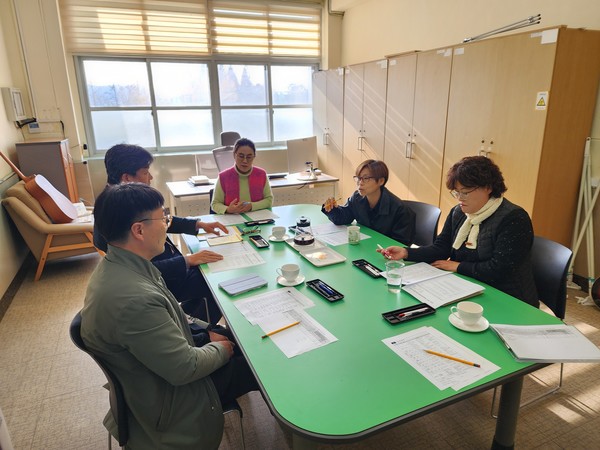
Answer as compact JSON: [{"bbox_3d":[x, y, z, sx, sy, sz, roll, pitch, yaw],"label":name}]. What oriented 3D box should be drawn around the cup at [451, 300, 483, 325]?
[{"bbox_3d":[0.645,0.345,1.549,0.122,0.063,0.095,7,18,25],"label":"cup"}]

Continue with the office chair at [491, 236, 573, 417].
[{"bbox_3d":[1.131,0.506,2.265,0.605,0.810,0.520,-8,18,-23],"label":"office chair"}]

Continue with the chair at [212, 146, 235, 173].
[{"bbox_3d":[-0.822,-0.536,5.122,0.640,1.260,0.640,-8,18,-23],"label":"chair"}]

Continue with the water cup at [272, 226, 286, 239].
[{"bbox_3d":[-0.133,0.054,2.573,0.090,0.065,0.095,-1,16,0],"label":"water cup"}]

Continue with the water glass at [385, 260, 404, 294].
[{"bbox_3d":[0.436,0.243,1.816,0.087,0.128,0.087,-1,16,0],"label":"water glass"}]

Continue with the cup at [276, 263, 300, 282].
[{"bbox_3d":[-0.054,0.240,1.930,0.112,0.065,0.088,-1,16,0],"label":"cup"}]

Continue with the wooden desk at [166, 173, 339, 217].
[{"bbox_3d":[-0.536,-0.135,4.627,1.815,0.735,0.800,-8,18,-24],"label":"wooden desk"}]

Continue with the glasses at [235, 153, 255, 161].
[{"bbox_3d":[-0.445,-0.566,3.199,0.140,0.045,0.140,-4,30,-11],"label":"glasses"}]

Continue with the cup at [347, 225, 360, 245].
[{"bbox_3d":[0.338,0.067,2.476,0.080,0.095,0.080,-1,16,0],"label":"cup"}]

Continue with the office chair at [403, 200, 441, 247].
[{"bbox_3d":[0.738,0.266,3.102,0.590,0.810,0.520,-8,18,-23],"label":"office chair"}]

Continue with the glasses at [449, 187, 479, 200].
[{"bbox_3d":[0.833,-0.175,1.935,0.140,0.045,0.140,-23,14,-12],"label":"glasses"}]

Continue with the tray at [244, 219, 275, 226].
[{"bbox_3d":[-0.289,-0.009,2.908,0.212,0.020,0.075,-8,18,-23],"label":"tray"}]

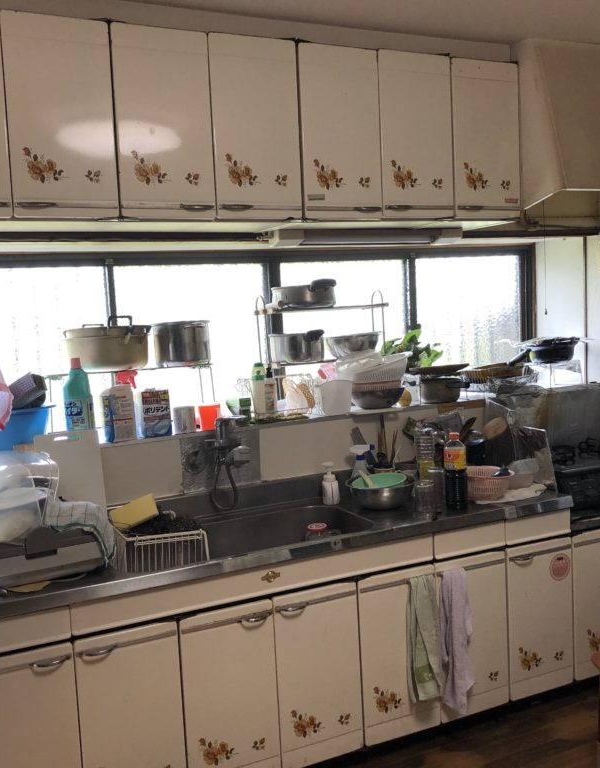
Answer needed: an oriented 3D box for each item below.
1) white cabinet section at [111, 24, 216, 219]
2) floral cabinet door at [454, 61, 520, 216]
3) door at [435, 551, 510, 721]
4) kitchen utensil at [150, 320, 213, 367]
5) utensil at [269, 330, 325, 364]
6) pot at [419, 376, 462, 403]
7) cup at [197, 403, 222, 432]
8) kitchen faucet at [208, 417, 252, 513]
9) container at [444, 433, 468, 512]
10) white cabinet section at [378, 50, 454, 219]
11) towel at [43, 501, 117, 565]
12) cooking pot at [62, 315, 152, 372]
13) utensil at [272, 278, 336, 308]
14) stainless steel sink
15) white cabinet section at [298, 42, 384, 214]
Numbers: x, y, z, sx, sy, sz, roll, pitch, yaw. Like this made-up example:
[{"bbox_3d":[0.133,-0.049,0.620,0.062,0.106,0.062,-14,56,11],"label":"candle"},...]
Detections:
[{"bbox_3d":[-0.411,-0.780,2.493,0.297,0.561,0.030,-5,6,-25],"label":"white cabinet section"},{"bbox_3d":[0.672,-0.878,2.998,0.298,0.559,0.022,-5,6,-25],"label":"floral cabinet door"},{"bbox_3d":[0.603,0.873,2.886,0.298,0.558,0.025,-5,6,-25],"label":"door"},{"bbox_3d":[-0.437,-0.148,3.066,0.205,0.160,0.205,-3,5,0],"label":"kitchen utensil"},{"bbox_3d":[0.011,-0.138,3.111,0.207,0.135,0.325,-5,6,-25],"label":"utensil"},{"bbox_3d":[0.598,0.023,3.535,0.170,0.102,0.170,-3,5,0],"label":"pot"},{"bbox_3d":[-0.334,0.119,3.007,0.076,0.094,0.076,-3,5,0],"label":"cup"},{"bbox_3d":[-0.250,0.275,2.896,0.135,0.320,0.190,-5,6,-25],"label":"kitchen faucet"},{"bbox_3d":[0.553,0.304,2.925,0.080,0.268,0.080,-2,6,0],"label":"container"},{"bbox_3d":[0.402,-0.853,2.870,0.298,0.559,0.022,-5,6,-25],"label":"white cabinet section"},{"bbox_3d":[-0.685,0.458,2.551,0.180,0.133,0.310,-5,6,-25],"label":"towel"},{"bbox_3d":[-0.687,-0.145,2.958,0.290,0.190,0.290,-5,6,-25],"label":"cooking pot"},{"bbox_3d":[0.044,-0.346,3.159,0.243,0.103,0.385,-5,6,-25],"label":"utensil"},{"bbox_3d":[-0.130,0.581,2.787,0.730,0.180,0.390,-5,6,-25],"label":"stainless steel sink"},{"bbox_3d":[0.132,-0.831,2.743,0.298,0.554,0.025,-5,6,-25],"label":"white cabinet section"}]

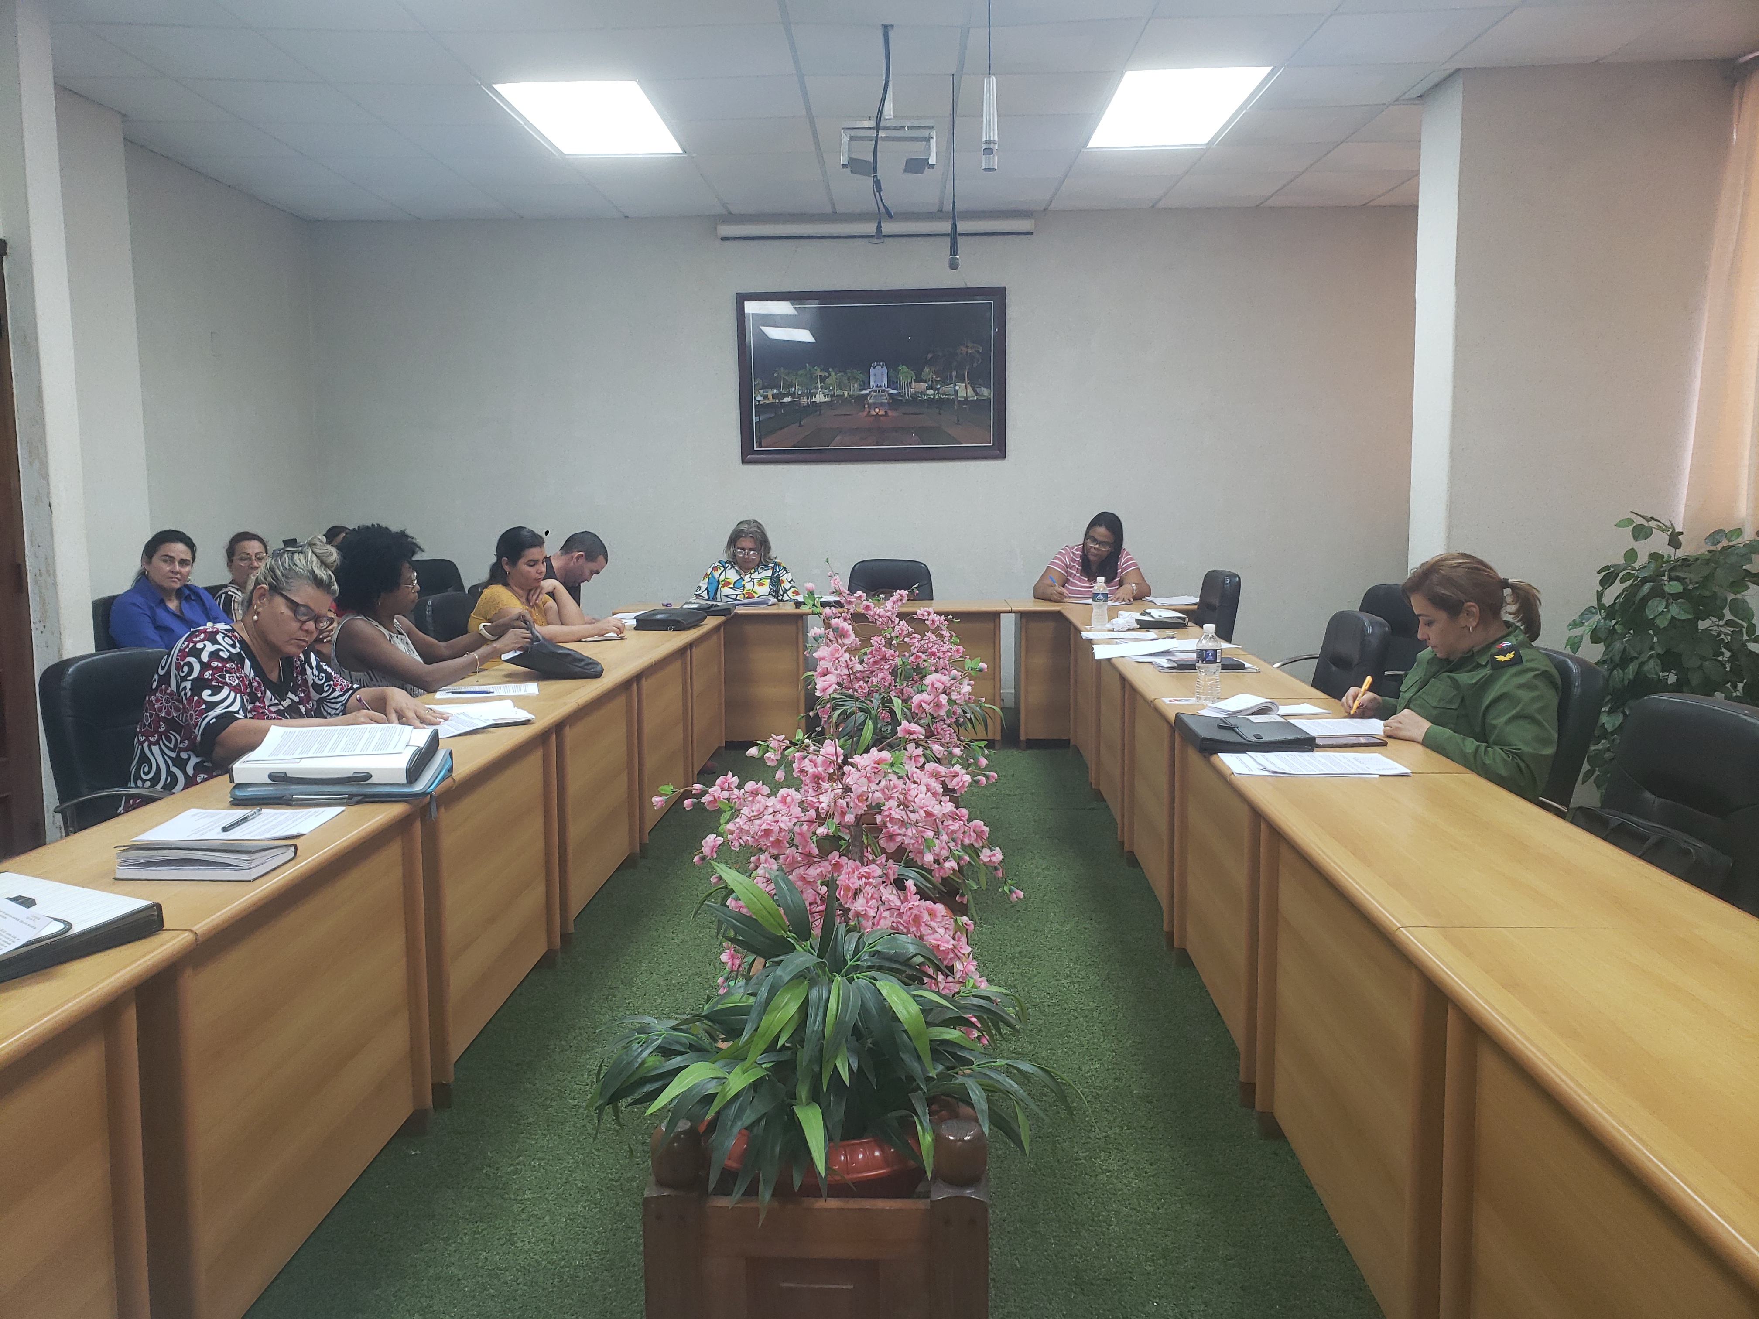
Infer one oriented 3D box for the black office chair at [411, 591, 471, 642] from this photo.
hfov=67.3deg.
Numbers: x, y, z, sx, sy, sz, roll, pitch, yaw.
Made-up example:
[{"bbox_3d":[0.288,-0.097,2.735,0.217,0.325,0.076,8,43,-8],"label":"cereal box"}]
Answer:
[{"bbox_3d":[-1.456,0.207,5.152,0.632,0.938,0.612,1,7,12],"label":"black office chair"}]

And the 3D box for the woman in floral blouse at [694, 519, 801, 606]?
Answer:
[{"bbox_3d":[-0.755,-0.209,7.767,0.600,1.230,0.720,0,7,2],"label":"woman in floral blouse"}]

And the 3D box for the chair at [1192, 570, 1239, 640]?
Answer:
[{"bbox_3d":[1.452,0.046,6.586,0.640,0.980,0.600,0,7,2],"label":"chair"}]

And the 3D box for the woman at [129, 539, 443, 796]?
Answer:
[{"bbox_3d":[-1.445,0.337,3.273,0.700,1.260,0.620,1,7,14],"label":"woman"}]

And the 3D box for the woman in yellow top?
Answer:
[{"bbox_3d":[-1.436,0.016,5.714,0.632,1.178,0.551,2,8,20],"label":"woman in yellow top"}]

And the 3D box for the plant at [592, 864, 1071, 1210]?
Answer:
[{"bbox_3d":[-0.071,0.548,1.886,0.688,0.500,0.600,0,7,2],"label":"plant"}]

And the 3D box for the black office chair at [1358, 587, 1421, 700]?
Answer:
[{"bbox_3d":[1.867,0.210,5.237,0.640,0.980,0.600,-3,8,-23],"label":"black office chair"}]

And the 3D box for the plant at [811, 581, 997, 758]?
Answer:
[{"bbox_3d":[0.092,0.048,5.064,0.714,0.720,0.660,0,7,2],"label":"plant"}]

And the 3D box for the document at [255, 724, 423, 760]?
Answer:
[{"bbox_3d":[-1.099,0.162,2.736,0.303,0.025,0.219,0,7,2],"label":"document"}]

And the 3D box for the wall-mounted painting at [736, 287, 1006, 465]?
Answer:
[{"bbox_3d":[-0.042,-1.754,8.204,1.655,1.060,0.040,0,7,2],"label":"wall-mounted painting"}]

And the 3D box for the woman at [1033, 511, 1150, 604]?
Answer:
[{"bbox_3d":[1.189,-0.226,7.385,0.632,1.198,0.714,0,7,5],"label":"woman"}]

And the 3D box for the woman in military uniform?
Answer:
[{"bbox_3d":[1.453,0.308,3.276,0.653,1.153,0.571,-1,7,-8],"label":"woman in military uniform"}]

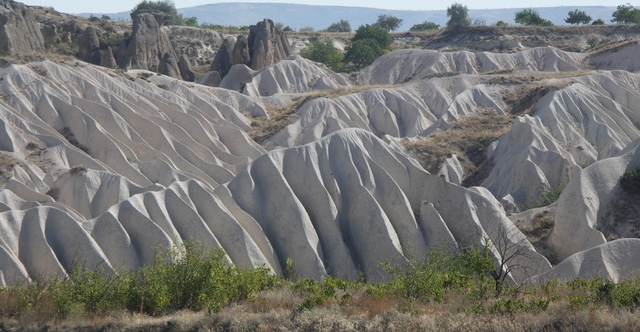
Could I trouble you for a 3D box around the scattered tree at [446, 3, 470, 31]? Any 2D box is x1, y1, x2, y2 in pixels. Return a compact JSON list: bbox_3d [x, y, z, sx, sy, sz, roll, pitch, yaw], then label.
[{"bbox_3d":[17.230,-18.598,460.000,2.986,3.483,2.836,0,2,0],"label":"scattered tree"}]

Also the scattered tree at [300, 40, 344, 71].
[{"bbox_3d":[0.291,-12.792,430.000,5.117,3.605,4.605,0,2,0],"label":"scattered tree"}]

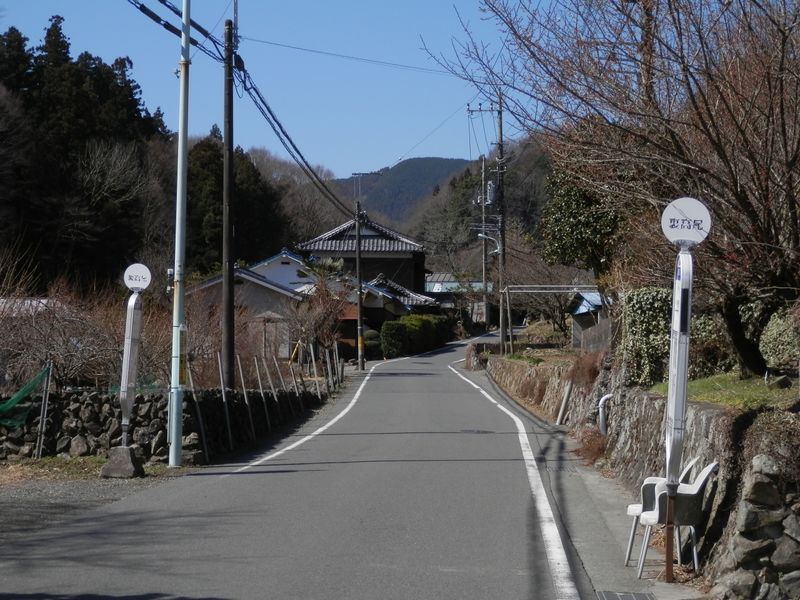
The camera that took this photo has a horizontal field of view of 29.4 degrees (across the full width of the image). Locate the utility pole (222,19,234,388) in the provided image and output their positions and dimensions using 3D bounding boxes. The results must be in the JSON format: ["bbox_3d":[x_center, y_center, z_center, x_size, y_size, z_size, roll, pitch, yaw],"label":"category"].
[{"bbox_3d":[-2.942,-1.512,26.200,0.215,6.650,0.215,0,-2,0],"label":"utility pole"}]

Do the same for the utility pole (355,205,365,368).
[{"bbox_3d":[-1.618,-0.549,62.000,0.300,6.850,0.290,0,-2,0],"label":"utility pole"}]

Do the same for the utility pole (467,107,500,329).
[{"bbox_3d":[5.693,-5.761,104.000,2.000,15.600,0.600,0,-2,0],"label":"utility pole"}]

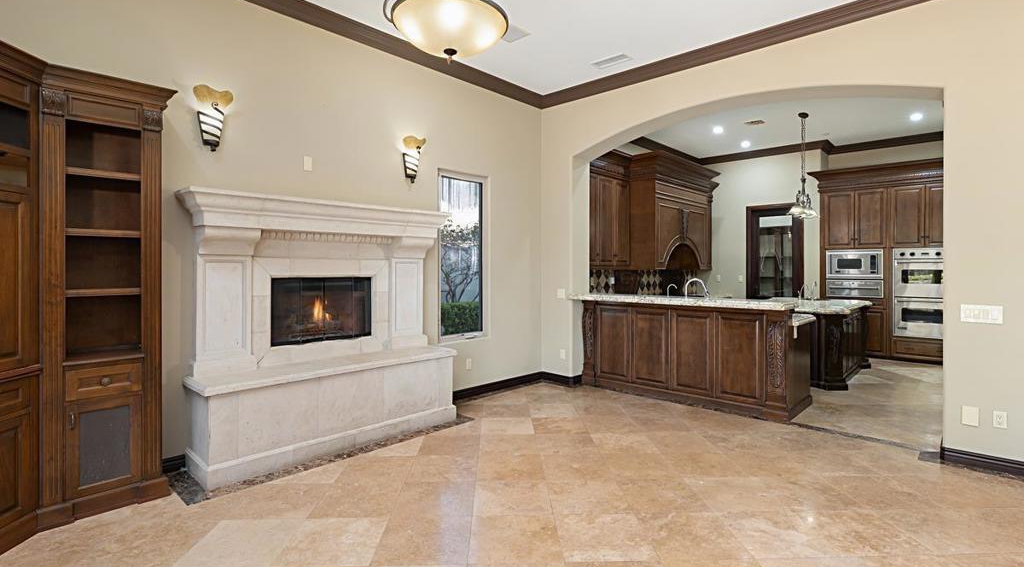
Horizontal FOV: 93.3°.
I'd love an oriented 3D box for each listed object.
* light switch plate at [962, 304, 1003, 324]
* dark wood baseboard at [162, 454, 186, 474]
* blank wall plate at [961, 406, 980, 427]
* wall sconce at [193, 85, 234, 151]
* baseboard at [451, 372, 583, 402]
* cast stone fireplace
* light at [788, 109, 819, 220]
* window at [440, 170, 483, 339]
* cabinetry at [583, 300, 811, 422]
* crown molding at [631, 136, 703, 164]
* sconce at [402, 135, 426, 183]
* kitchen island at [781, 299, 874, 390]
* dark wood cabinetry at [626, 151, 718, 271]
[{"bbox_3d":[3.255,0.215,3.348,0.207,0.117,0.012,2,3,43],"label":"light switch plate"},{"bbox_3d":[-2.318,1.231,3.285,0.025,0.125,0.175,2,2,43],"label":"dark wood baseboard"},{"bbox_3d":[3.223,0.935,3.400,0.089,0.133,0.010,1,1,43],"label":"blank wall plate"},{"bbox_3d":[-2.055,-1.133,3.329,0.140,0.420,0.230,2,2,43],"label":"wall sconce"},{"bbox_3d":[0.016,1.172,5.342,0.520,0.125,1.810,2,2,43],"label":"baseboard"},{"bbox_3d":[-1.367,0.327,3.872,0.470,1.900,2.080,2,2,43],"label":"cast stone fireplace"},{"bbox_3d":[3.890,-1.554,6.477,0.420,1.400,0.420,2,3,43],"label":"light"},{"bbox_3d":[-0.528,-0.274,5.126,0.100,1.720,0.670,2,3,43],"label":"window"},{"bbox_3d":[1.970,0.715,5.418,2.250,1.040,0.890,2,2,43],"label":"cabinetry"},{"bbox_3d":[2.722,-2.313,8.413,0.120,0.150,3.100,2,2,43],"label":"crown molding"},{"bbox_3d":[-0.909,-1.150,4.516,0.140,0.425,0.220,2,3,43],"label":"sconce"},{"bbox_3d":[4.016,0.738,6.648,1.320,0.925,2.200,2,2,43],"label":"kitchen island"},{"bbox_3d":[2.424,-1.004,7.545,0.830,1.590,2.120,2,3,43],"label":"dark wood cabinetry"}]

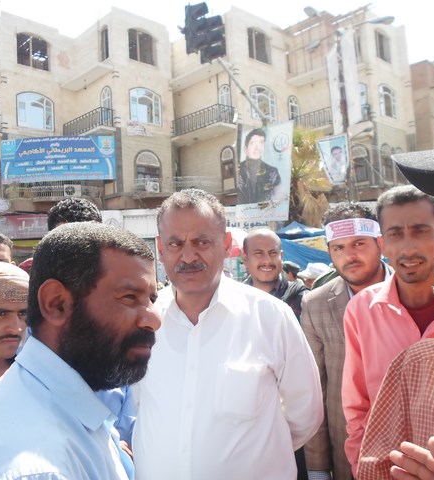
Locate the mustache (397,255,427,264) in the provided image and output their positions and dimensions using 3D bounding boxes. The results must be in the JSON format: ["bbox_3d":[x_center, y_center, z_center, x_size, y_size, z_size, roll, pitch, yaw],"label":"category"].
[{"bbox_3d":[0.495,0.049,1.170,0.070,0.023,0.027,-9,-4,22],"label":"mustache"}]

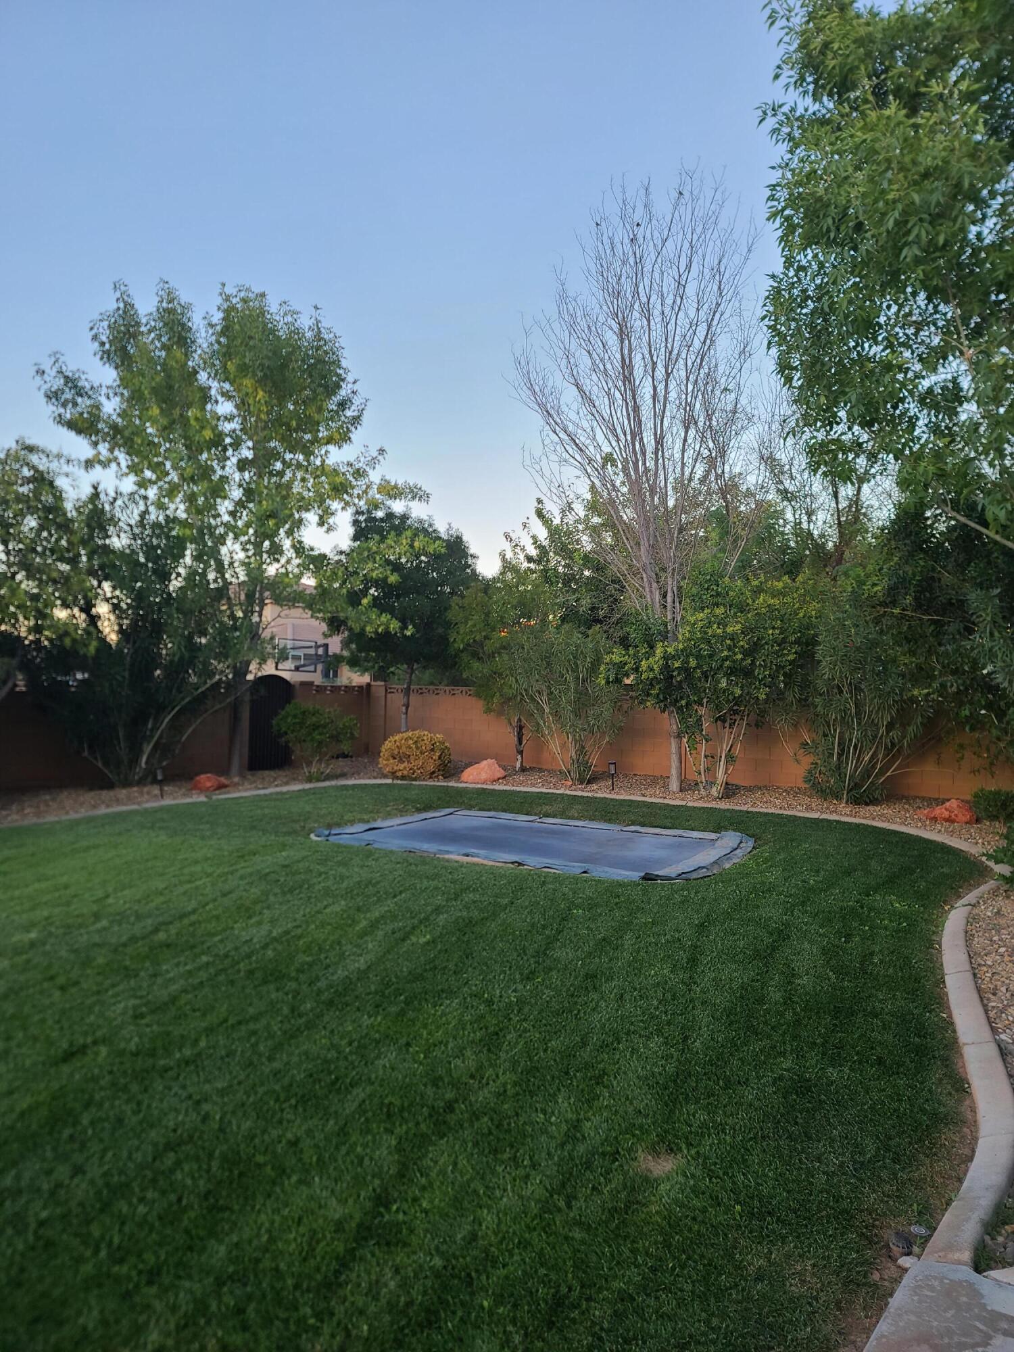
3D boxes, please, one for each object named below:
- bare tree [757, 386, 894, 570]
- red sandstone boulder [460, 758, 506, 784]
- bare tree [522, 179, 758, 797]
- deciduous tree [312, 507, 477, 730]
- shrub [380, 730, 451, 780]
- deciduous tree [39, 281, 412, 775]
[{"bbox_3d":[5.910,-1.840,18.000,3.000,7.200,2.900,0,0,0],"label":"bare tree"},{"bbox_3d":[-0.371,1.501,15.250,0.700,0.400,0.500,0,0,0],"label":"red sandstone boulder"},{"bbox_3d":[1.941,-2.854,14.300,3.650,9.100,3.400,0,0,0],"label":"bare tree"},{"bbox_3d":[-2.015,-0.730,18.000,2.900,4.800,2.800,0,0,0],"label":"deciduous tree"},{"bbox_3d":[-1.496,1.290,15.800,1.160,0.820,1.100,0,0,0],"label":"shrub"},{"bbox_3d":[-4.613,-2.414,16.000,6.100,8.100,5.500,0,0,0],"label":"deciduous tree"}]

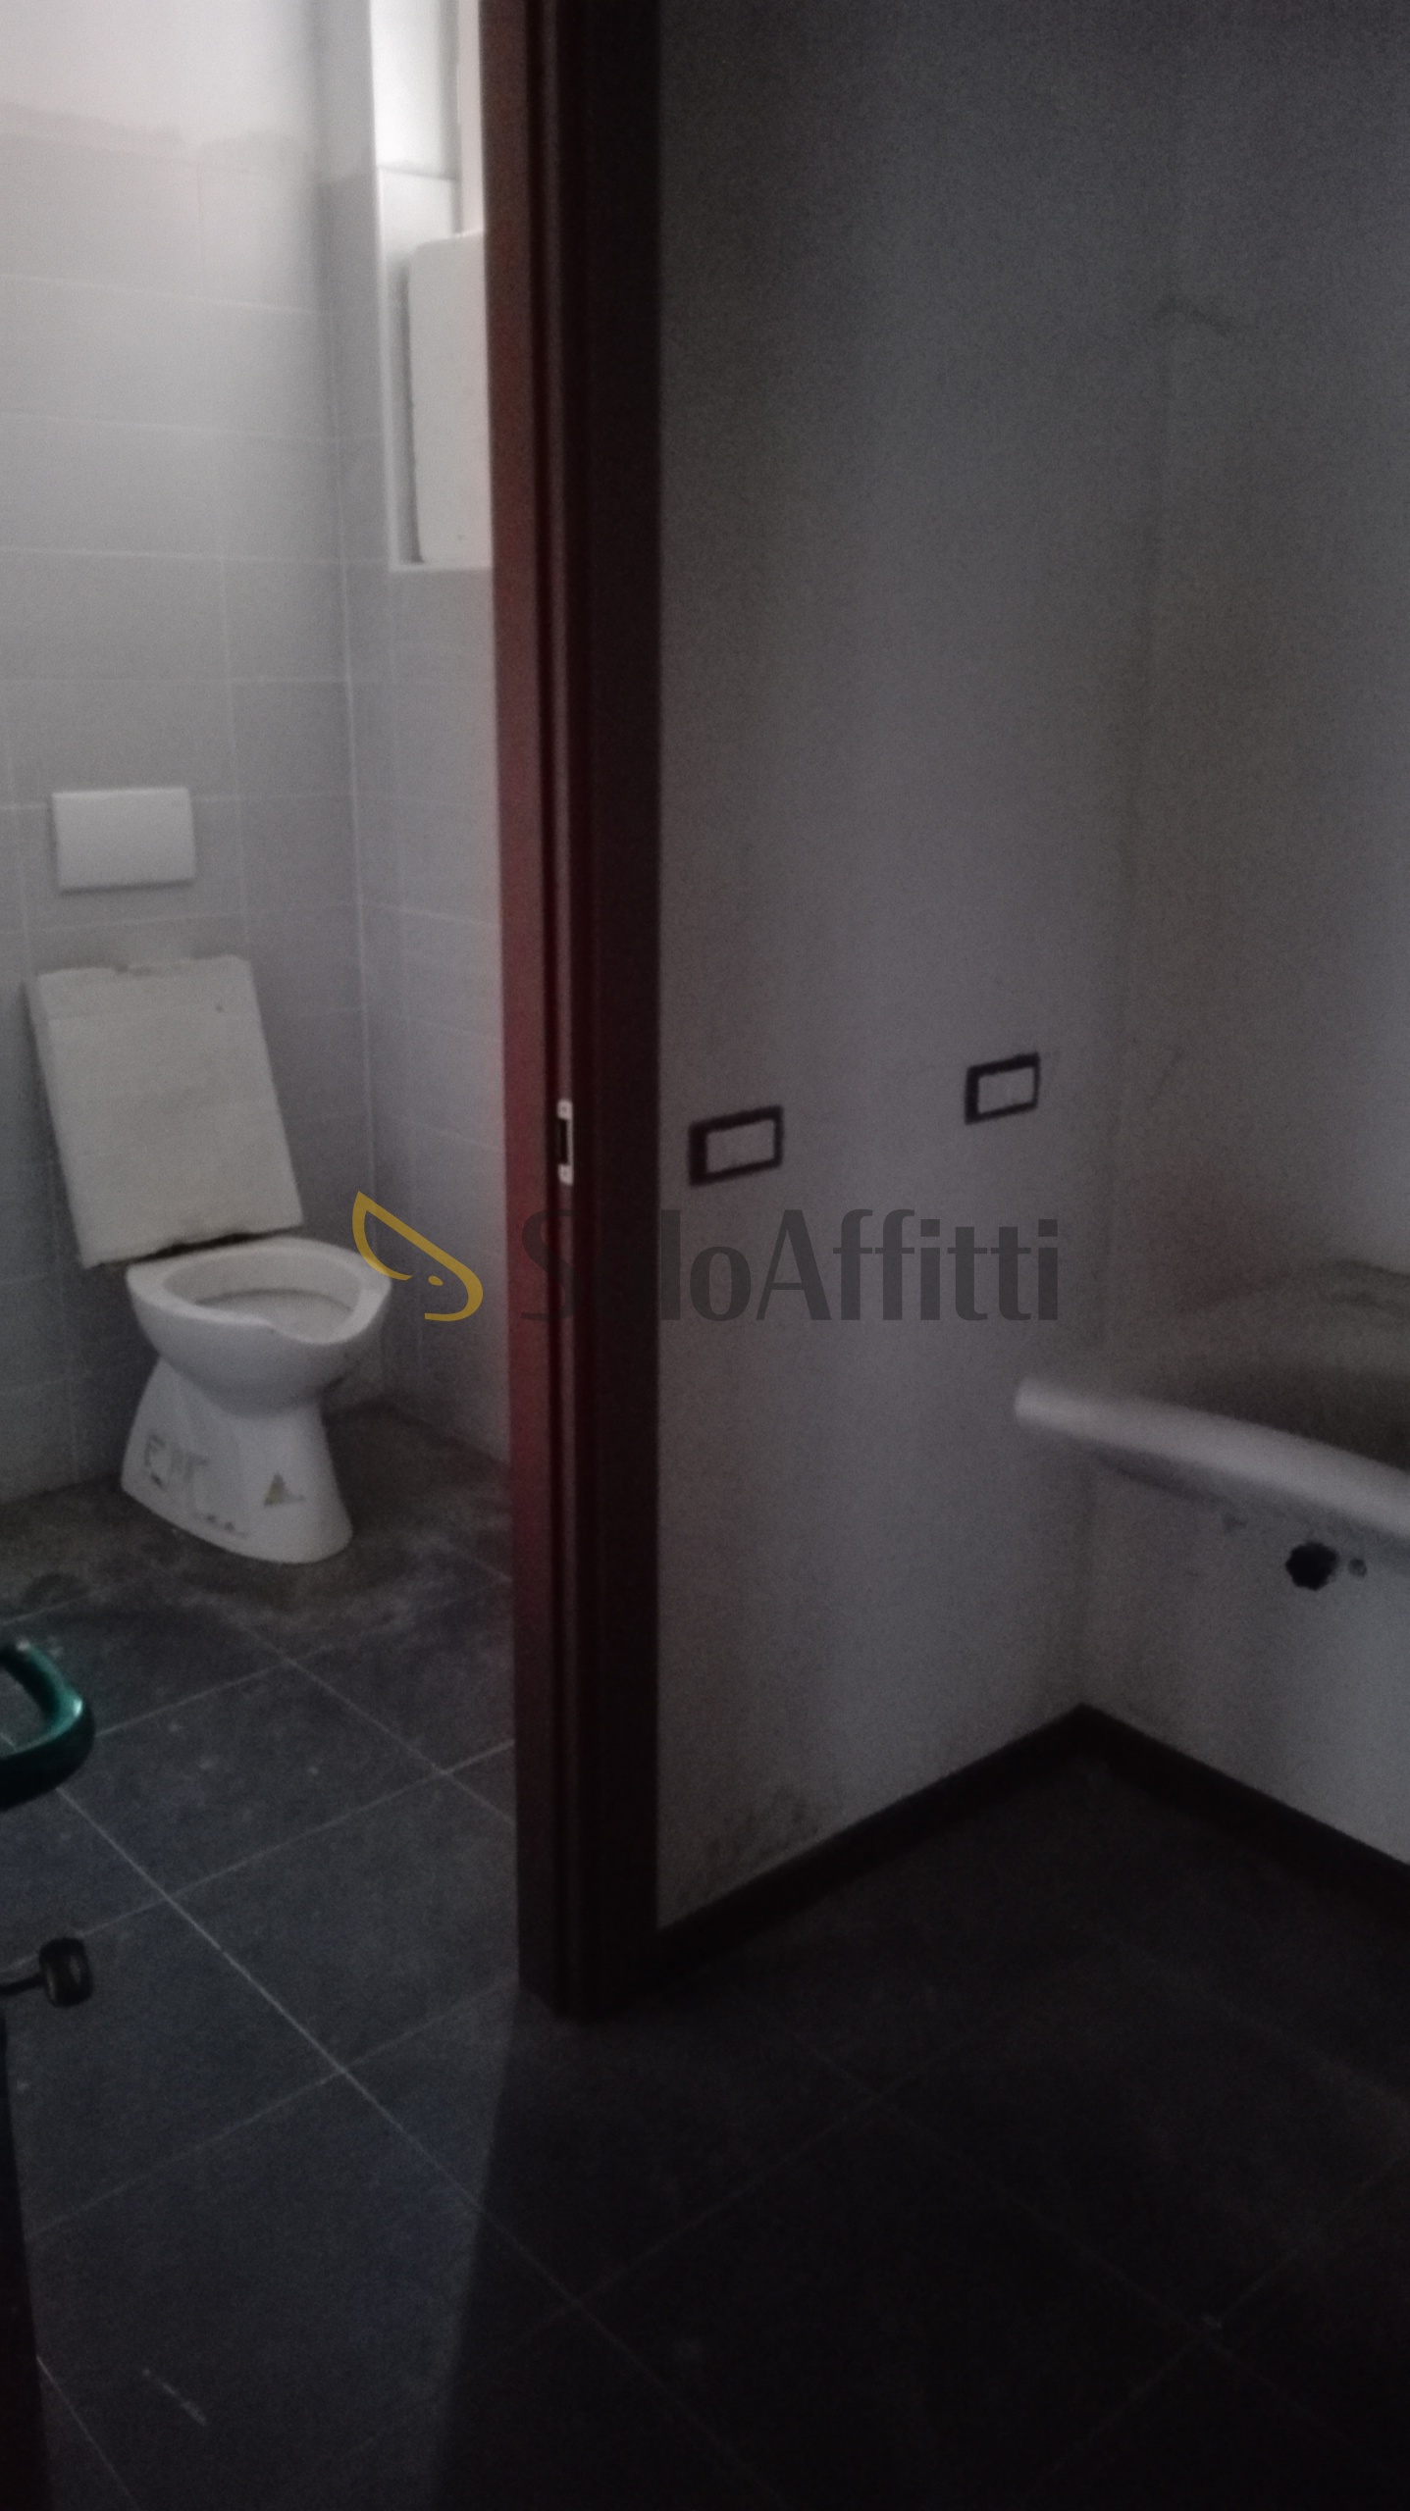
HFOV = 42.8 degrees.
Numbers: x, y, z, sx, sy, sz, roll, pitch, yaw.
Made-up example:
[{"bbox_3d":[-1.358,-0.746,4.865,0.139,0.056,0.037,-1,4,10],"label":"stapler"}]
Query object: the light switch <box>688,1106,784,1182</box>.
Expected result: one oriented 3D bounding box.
[{"bbox_3d":[0.030,-0.108,1.759,0.123,0.068,0.010,-14,22,-40],"label":"light switch"}]

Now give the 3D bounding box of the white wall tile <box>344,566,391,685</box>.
[{"bbox_3d":[-0.595,-1.135,3.221,0.010,0.205,0.163,-14,22,-40],"label":"white wall tile"}]

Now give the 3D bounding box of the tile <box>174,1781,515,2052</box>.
[{"bbox_3d":[-0.361,0.775,2.134,0.385,0.010,0.385,-14,22,-40],"label":"tile"}]

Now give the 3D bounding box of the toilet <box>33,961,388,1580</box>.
[{"bbox_3d":[-0.783,0.001,3.143,0.420,0.940,0.660,-13,21,-40],"label":"toilet"}]

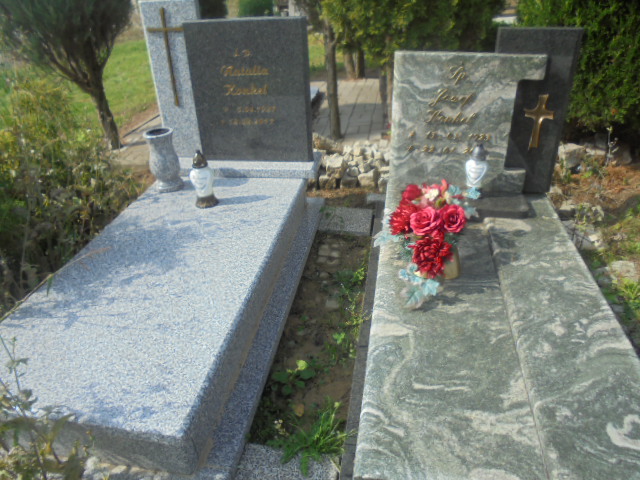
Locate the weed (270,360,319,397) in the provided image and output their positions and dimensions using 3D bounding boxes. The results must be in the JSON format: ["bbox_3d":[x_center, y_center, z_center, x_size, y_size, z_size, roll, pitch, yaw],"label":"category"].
[{"bbox_3d":[-0.081,0.452,1.612,0.145,0.085,0.130,3,30,9],"label":"weed"}]

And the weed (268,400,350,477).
[{"bbox_3d":[-0.021,0.560,1.372,0.220,0.130,0.200,3,30,9],"label":"weed"}]

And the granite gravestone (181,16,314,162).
[{"bbox_3d":[-0.357,-0.783,2.591,0.637,0.732,0.099,3,30,9],"label":"granite gravestone"}]

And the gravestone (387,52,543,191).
[{"bbox_3d":[0.689,-0.558,2.379,0.681,0.698,0.093,3,30,10],"label":"gravestone"}]

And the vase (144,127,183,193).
[{"bbox_3d":[-0.813,-0.422,2.513,0.157,0.314,0.157,3,30,9],"label":"vase"}]

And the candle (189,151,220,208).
[{"bbox_3d":[-0.569,-0.309,2.345,0.115,0.274,0.115,3,30,9],"label":"candle"}]

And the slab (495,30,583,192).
[{"bbox_3d":[1.015,-0.630,2.391,0.363,0.790,0.109,3,30,10],"label":"slab"}]

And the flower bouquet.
[{"bbox_3d":[0.400,-0.021,1.816,0.365,0.354,0.360,3,30,10],"label":"flower bouquet"}]

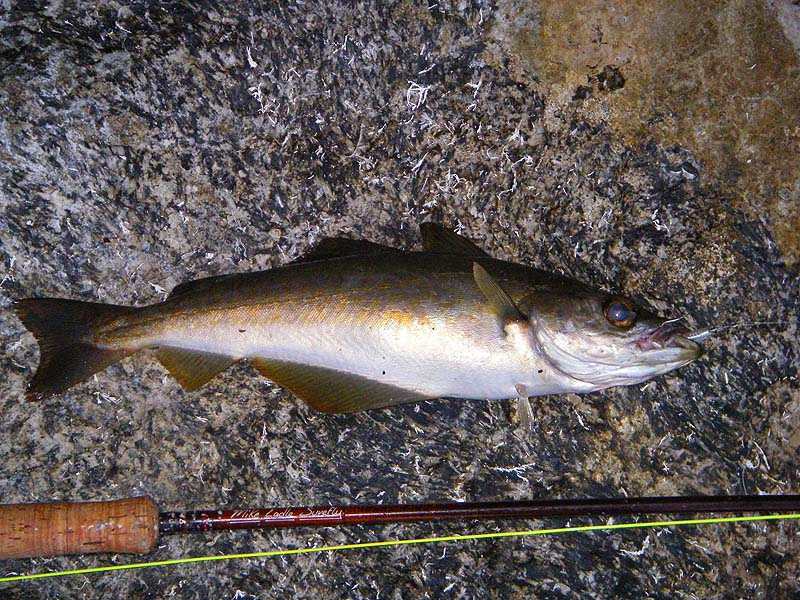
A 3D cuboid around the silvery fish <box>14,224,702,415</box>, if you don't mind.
[{"bbox_3d":[-0.021,0.010,1.155,0.354,0.046,0.096,1,77,0],"label":"silvery fish"}]

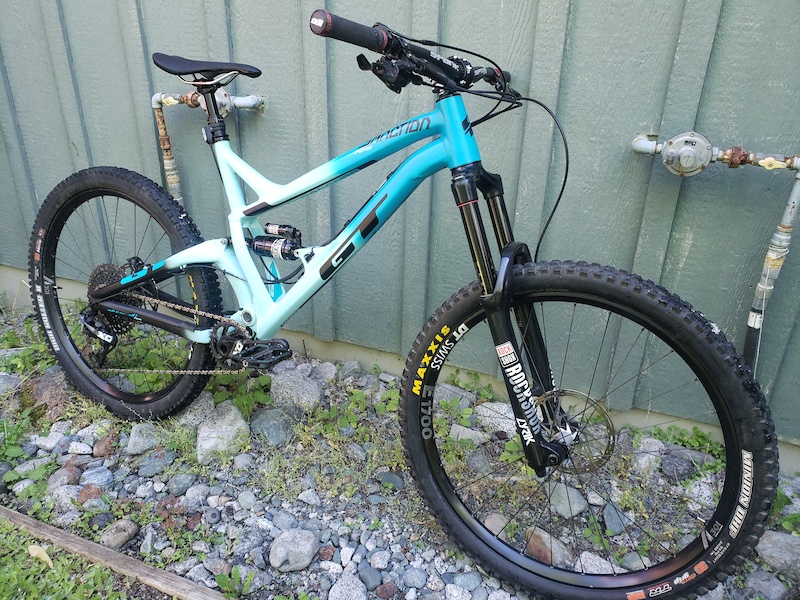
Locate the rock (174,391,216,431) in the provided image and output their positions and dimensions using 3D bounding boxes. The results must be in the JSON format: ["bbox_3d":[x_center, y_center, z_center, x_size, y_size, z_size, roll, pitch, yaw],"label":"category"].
[{"bbox_3d":[-0.588,0.322,1.738,0.095,0.090,0.155,7,26,12],"label":"rock"}]

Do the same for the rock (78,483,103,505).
[{"bbox_3d":[-0.741,0.468,1.441,0.056,0.042,0.052,-5,26,-13],"label":"rock"}]

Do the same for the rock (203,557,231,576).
[{"bbox_3d":[-0.401,0.582,1.312,0.066,0.034,0.042,12,27,23],"label":"rock"}]

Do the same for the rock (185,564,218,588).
[{"bbox_3d":[-0.422,0.589,1.280,0.068,0.039,0.050,-9,27,-22],"label":"rock"}]

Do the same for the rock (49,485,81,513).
[{"bbox_3d":[-0.816,0.482,1.462,0.070,0.051,0.073,-16,30,-32],"label":"rock"}]

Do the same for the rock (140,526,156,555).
[{"bbox_3d":[-0.572,0.546,1.367,0.036,0.046,0.062,-7,26,-18],"label":"rock"}]

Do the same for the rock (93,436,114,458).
[{"bbox_3d":[-0.790,0.394,1.605,0.052,0.039,0.072,-3,26,-10],"label":"rock"}]

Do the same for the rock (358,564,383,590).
[{"bbox_3d":[-0.060,0.583,1.260,0.042,0.036,0.052,-17,30,-33],"label":"rock"}]

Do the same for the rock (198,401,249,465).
[{"bbox_3d":[-0.482,0.360,1.629,0.132,0.120,0.195,3,25,5],"label":"rock"}]

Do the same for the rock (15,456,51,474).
[{"bbox_3d":[-0.956,0.430,1.565,0.052,0.033,0.083,14,28,24],"label":"rock"}]

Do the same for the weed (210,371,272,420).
[{"bbox_3d":[-0.465,0.281,1.757,0.180,0.130,0.155,-5,25,-13],"label":"weed"}]

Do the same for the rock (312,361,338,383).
[{"bbox_3d":[-0.235,0.226,1.900,0.082,0.067,0.074,-2,26,-7],"label":"rock"}]

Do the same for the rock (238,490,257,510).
[{"bbox_3d":[-0.373,0.490,1.469,0.043,0.037,0.056,-5,25,-13],"label":"rock"}]

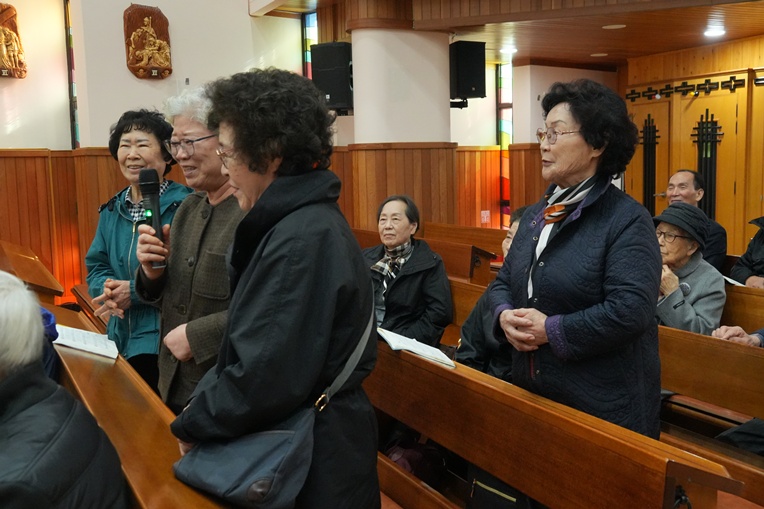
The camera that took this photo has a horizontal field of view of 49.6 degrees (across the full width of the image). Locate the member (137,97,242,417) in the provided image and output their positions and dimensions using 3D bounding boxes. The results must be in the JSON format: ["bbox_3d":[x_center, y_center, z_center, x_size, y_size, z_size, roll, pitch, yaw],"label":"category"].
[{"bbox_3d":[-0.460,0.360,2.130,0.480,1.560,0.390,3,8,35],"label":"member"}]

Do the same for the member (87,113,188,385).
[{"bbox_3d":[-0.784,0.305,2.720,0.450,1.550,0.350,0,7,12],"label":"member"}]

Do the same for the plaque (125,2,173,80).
[{"bbox_3d":[-1.901,-1.738,6.750,0.400,0.590,0.100,-6,8,-37],"label":"plaque"}]

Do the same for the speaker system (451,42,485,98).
[{"bbox_3d":[0.823,-1.815,8.150,0.350,0.560,0.340,-6,8,-33],"label":"speaker system"}]

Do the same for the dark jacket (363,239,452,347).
[{"bbox_3d":[0.097,0.204,3.580,0.390,0.560,0.470,-7,9,-40],"label":"dark jacket"}]

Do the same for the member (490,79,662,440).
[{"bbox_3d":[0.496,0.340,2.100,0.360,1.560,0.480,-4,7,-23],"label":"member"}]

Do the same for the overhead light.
[{"bbox_3d":[3.178,-2.117,7.900,0.200,0.050,0.200,2,7,24],"label":"overhead light"}]

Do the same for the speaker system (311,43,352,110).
[{"bbox_3d":[-0.435,-1.726,8.000,0.390,0.600,0.370,2,7,26],"label":"speaker system"}]

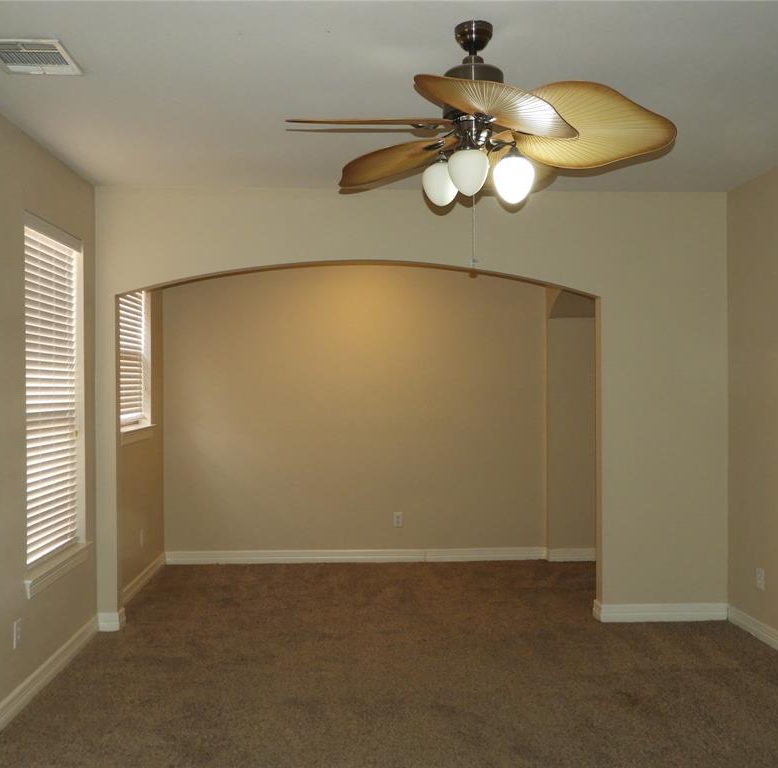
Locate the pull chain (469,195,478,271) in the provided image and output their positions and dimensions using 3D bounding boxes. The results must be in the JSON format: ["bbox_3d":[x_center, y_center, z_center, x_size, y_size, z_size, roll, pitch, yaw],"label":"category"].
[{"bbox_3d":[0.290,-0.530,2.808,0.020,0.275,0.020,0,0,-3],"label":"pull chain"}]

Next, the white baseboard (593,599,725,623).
[{"bbox_3d":[1.734,1.435,5.261,0.827,0.103,0.155,0,0,-3],"label":"white baseboard"}]

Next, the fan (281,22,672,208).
[{"bbox_3d":[0.314,-0.911,2.806,1.265,0.587,1.275,0,0,-3],"label":"fan"}]

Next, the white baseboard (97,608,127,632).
[{"bbox_3d":[-1.707,1.453,5.104,0.136,0.103,0.165,0,0,-3],"label":"white baseboard"}]

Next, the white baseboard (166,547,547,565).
[{"bbox_3d":[-0.263,1.445,6.947,3.185,0.103,0.022,0,0,-3],"label":"white baseboard"}]

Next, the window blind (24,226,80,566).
[{"bbox_3d":[-1.821,0.050,4.360,0.055,1.685,0.850,0,0,-3],"label":"window blind"}]

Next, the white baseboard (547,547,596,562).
[{"bbox_3d":[1.545,1.436,6.937,0.409,0.103,0.018,0,0,-3],"label":"white baseboard"}]

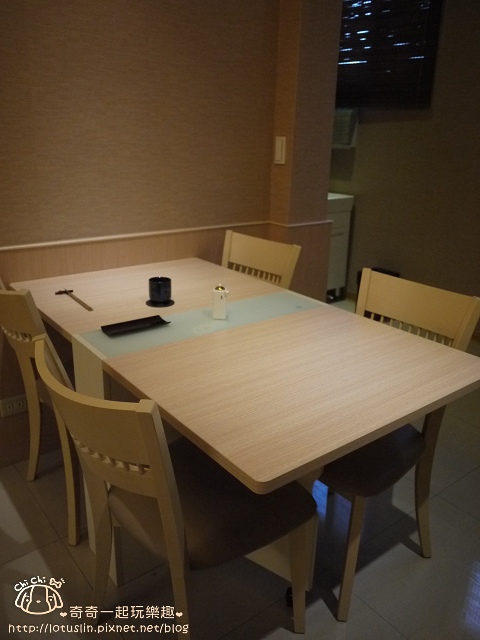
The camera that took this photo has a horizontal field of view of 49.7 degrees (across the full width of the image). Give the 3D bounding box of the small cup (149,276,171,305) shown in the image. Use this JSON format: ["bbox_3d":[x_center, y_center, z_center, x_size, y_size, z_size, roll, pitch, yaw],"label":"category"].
[{"bbox_3d":[-0.257,-0.094,1.665,0.071,0.073,0.071,1,19,-1],"label":"small cup"}]

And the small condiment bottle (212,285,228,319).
[{"bbox_3d":[-0.055,-0.056,1.547,0.046,0.102,0.040,4,20,7],"label":"small condiment bottle"}]

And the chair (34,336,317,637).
[{"bbox_3d":[-0.148,0.439,1.207,0.580,0.855,0.450,-16,26,-41],"label":"chair"}]

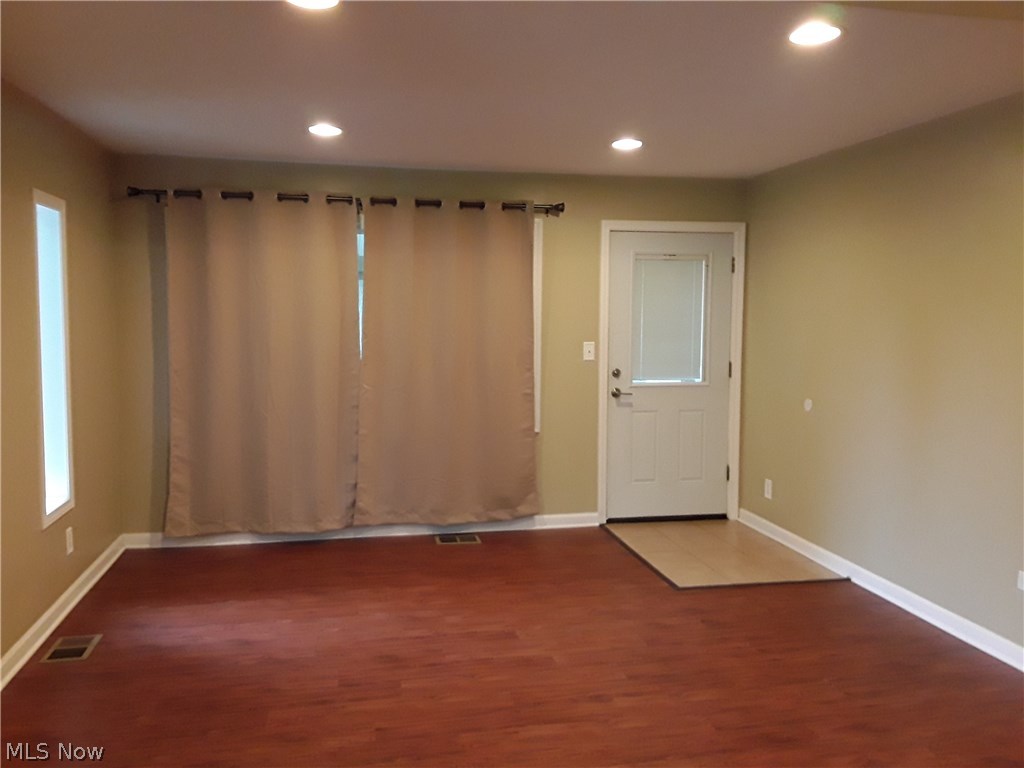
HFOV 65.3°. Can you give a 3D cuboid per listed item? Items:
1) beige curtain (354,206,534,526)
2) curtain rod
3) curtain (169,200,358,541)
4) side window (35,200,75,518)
[{"bbox_3d":[-0.418,-0.140,5.229,1.235,2.125,0.120,-1,5,-12],"label":"beige curtain"},{"bbox_3d":[-0.971,-1.149,5.042,2.690,0.080,0.100,-1,5,-12],"label":"curtain rod"},{"bbox_3d":[-1.561,-0.115,4.981,1.180,2.120,0.120,-1,5,-12],"label":"curtain"},{"bbox_3d":[-2.195,-0.128,3.822,0.090,1.540,0.445,-1,5,-12],"label":"side window"}]

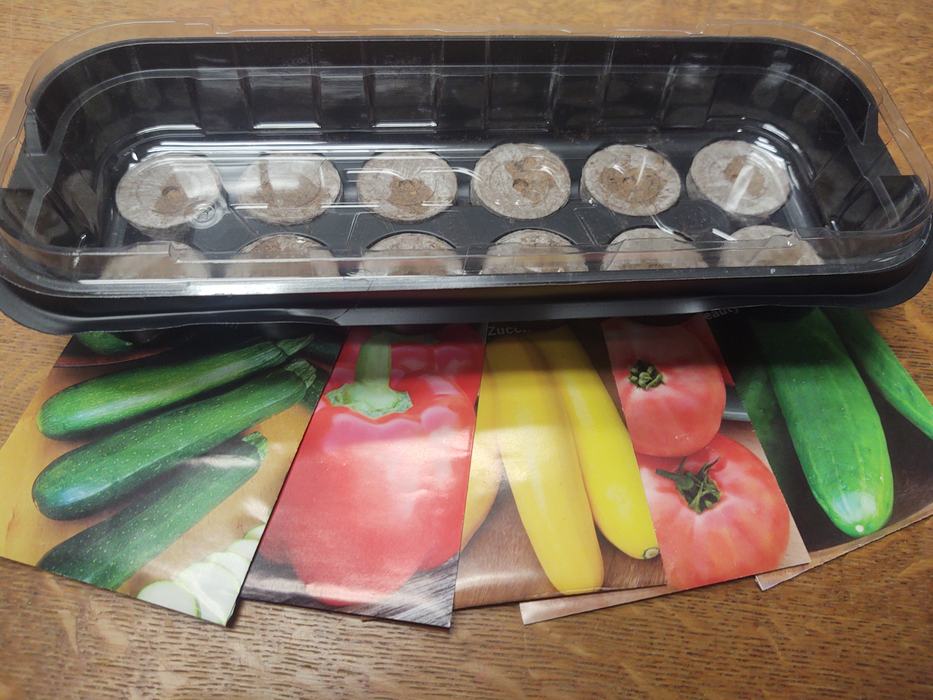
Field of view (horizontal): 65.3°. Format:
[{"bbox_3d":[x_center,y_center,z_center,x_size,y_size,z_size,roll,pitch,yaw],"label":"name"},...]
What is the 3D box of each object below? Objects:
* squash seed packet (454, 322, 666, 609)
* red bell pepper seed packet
[{"bbox_3d":[0.007,0.019,0.230,0.085,0.005,0.117,-5,60,-5],"label":"squash seed packet"},{"bbox_3d":[-0.039,0.019,0.226,0.085,0.005,0.117,7,60,2],"label":"red bell pepper seed packet"}]

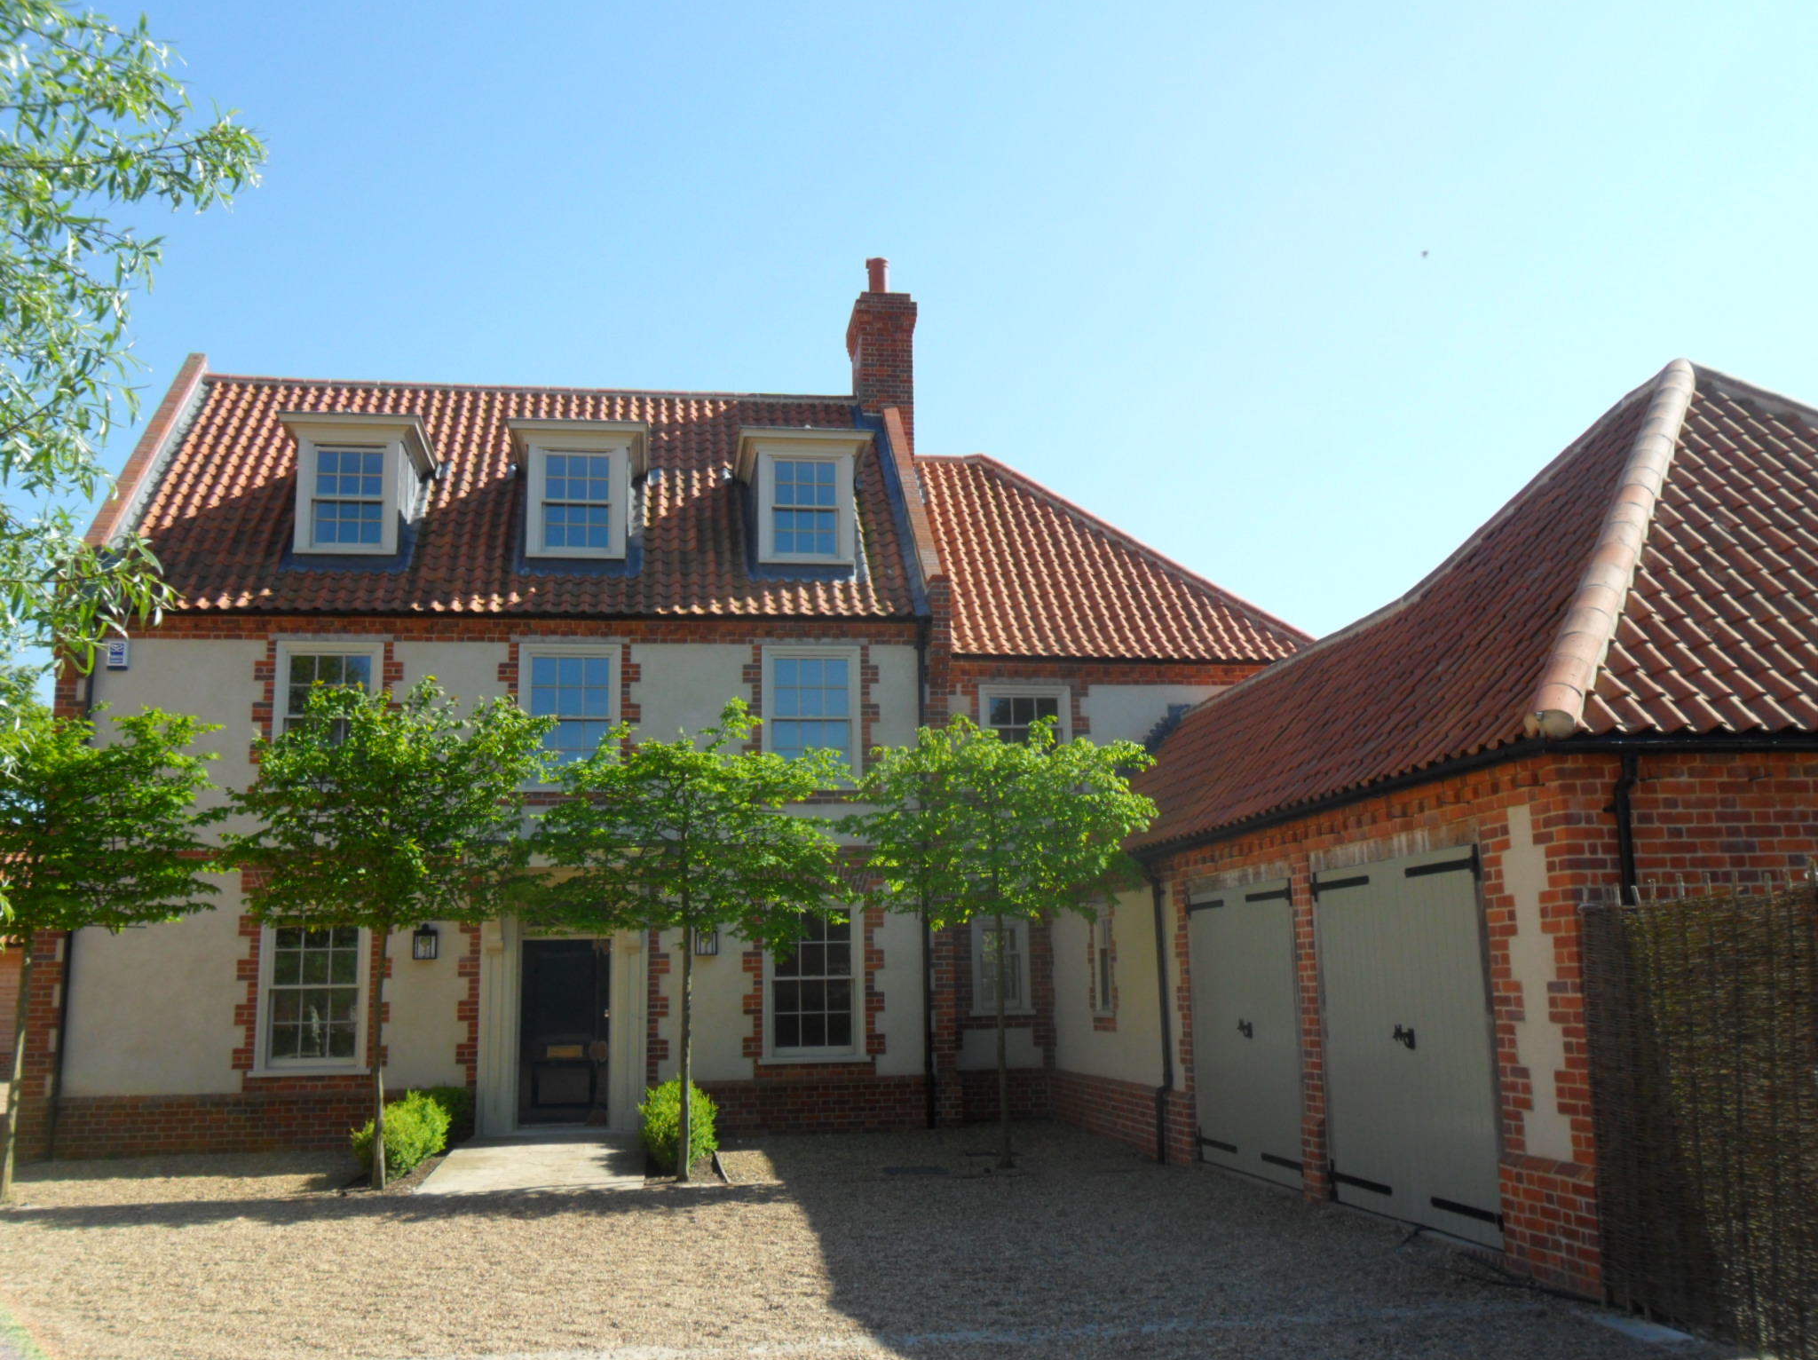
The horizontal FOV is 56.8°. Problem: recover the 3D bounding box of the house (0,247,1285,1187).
[{"bbox_3d":[-2.401,-0.221,22.898,14.625,11.817,8.181,1,-11,-8],"label":"house"}]

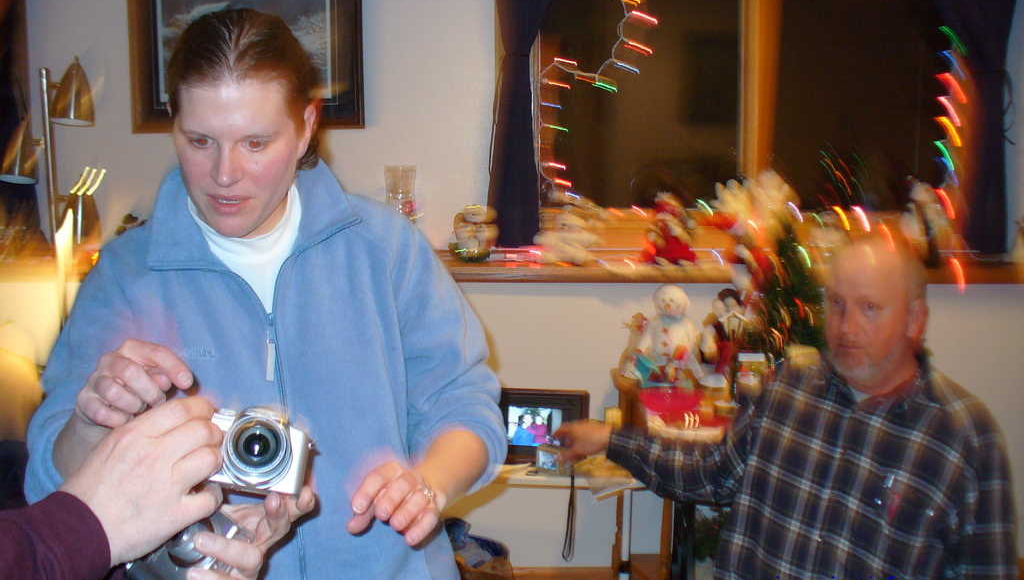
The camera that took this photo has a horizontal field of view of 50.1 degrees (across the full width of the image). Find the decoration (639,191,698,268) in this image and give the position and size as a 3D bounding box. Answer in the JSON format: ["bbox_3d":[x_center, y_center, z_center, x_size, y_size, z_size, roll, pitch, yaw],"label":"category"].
[{"bbox_3d":[0.482,-0.190,3.373,0.175,0.225,0.145,2,9,15],"label":"decoration"}]

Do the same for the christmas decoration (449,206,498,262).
[{"bbox_3d":[-0.118,-0.173,3.345,0.145,0.170,0.120,1,9,5],"label":"christmas decoration"}]

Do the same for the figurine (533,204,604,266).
[{"bbox_3d":[0.171,-0.171,3.365,0.200,0.175,0.140,2,9,15],"label":"figurine"}]

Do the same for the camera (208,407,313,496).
[{"bbox_3d":[-0.229,0.145,0.980,0.097,0.068,0.055,10,-18,-5],"label":"camera"}]

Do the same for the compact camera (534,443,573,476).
[{"bbox_3d":[0.094,0.373,2.400,0.090,0.058,0.027,9,11,17],"label":"compact camera"}]

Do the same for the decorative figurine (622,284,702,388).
[{"bbox_3d":[0.432,0.133,3.141,0.220,0.295,0.180,2,9,10],"label":"decorative figurine"}]

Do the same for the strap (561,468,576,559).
[{"bbox_3d":[0.124,0.494,2.400,0.034,0.205,0.016,0,9,0],"label":"strap"}]

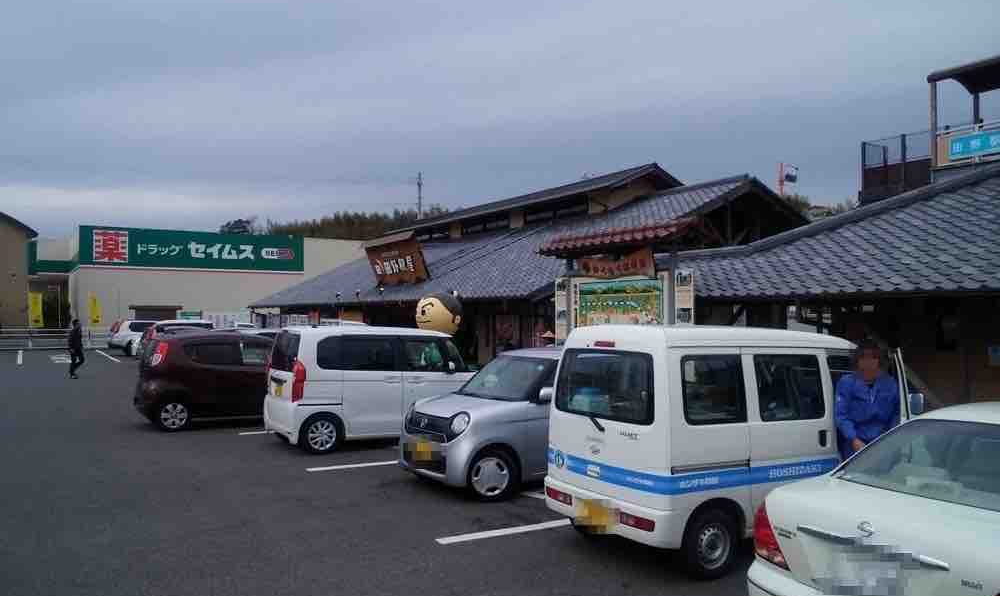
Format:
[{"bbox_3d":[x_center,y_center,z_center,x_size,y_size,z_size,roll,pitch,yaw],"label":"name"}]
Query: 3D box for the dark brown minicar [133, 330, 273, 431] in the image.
[{"bbox_3d":[-4.623,1.409,13.891,3.395,1.620,1.490,3,-3,-37],"label":"dark brown minicar"}]

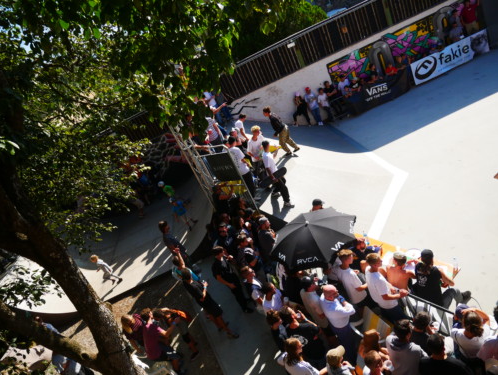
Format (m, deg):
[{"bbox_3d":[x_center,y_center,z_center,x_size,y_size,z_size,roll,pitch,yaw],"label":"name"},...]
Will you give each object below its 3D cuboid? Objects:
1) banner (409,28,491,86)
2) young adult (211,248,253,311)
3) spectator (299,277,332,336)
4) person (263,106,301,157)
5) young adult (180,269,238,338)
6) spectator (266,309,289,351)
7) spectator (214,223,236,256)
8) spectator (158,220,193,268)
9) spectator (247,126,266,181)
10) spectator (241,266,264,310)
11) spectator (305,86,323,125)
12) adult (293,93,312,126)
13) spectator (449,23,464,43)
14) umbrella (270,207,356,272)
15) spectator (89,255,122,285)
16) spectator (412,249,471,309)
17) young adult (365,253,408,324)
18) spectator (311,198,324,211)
[{"bbox_3d":[8.137,-5.249,14.000,2.930,0.900,0.060,-24,23,6],"label":"banner"},{"bbox_3d":[-0.309,1.938,7.147,0.500,1.750,0.500,-24,24,5],"label":"young adult"},{"bbox_3d":[1.178,2.017,5.330,0.450,1.750,0.520,-34,24,-18],"label":"spectator"},{"bbox_3d":[0.974,-1.723,10.603,0.850,1.640,0.520,-30,23,-9],"label":"person"},{"bbox_3d":[-0.741,2.147,6.433,0.500,1.760,0.550,-37,25,-23],"label":"young adult"},{"bbox_3d":[0.626,2.244,4.726,0.380,1.680,0.480,-26,23,0],"label":"spectator"},{"bbox_3d":[-0.222,1.478,7.846,0.380,1.720,0.520,-8,29,36],"label":"spectator"},{"bbox_3d":[-1.518,1.443,7.982,0.420,1.720,0.500,-22,23,9],"label":"spectator"},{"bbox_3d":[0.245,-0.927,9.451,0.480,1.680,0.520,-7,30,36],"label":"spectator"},{"bbox_3d":[0.307,1.936,5.637,0.400,1.740,0.520,-26,23,0],"label":"spectator"},{"bbox_3d":[2.631,-3.230,13.947,0.500,1.680,0.420,-30,23,-9],"label":"spectator"},{"bbox_3d":[2.368,-3.519,15.640,0.650,1.580,0.420,-26,23,0],"label":"adult"},{"bbox_3d":[9.067,-6.302,15.044,0.500,1.640,0.400,-24,24,5],"label":"spectator"},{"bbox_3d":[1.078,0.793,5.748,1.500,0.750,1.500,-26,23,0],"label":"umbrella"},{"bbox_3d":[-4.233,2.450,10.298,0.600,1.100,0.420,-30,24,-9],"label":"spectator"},{"bbox_3d":[2.954,1.400,5.323,0.760,1.320,0.580,-39,26,-27],"label":"spectator"},{"bbox_3d":[2.233,1.583,5.205,0.600,1.700,0.520,-26,23,0],"label":"young adult"},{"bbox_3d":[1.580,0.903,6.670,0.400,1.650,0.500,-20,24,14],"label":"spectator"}]

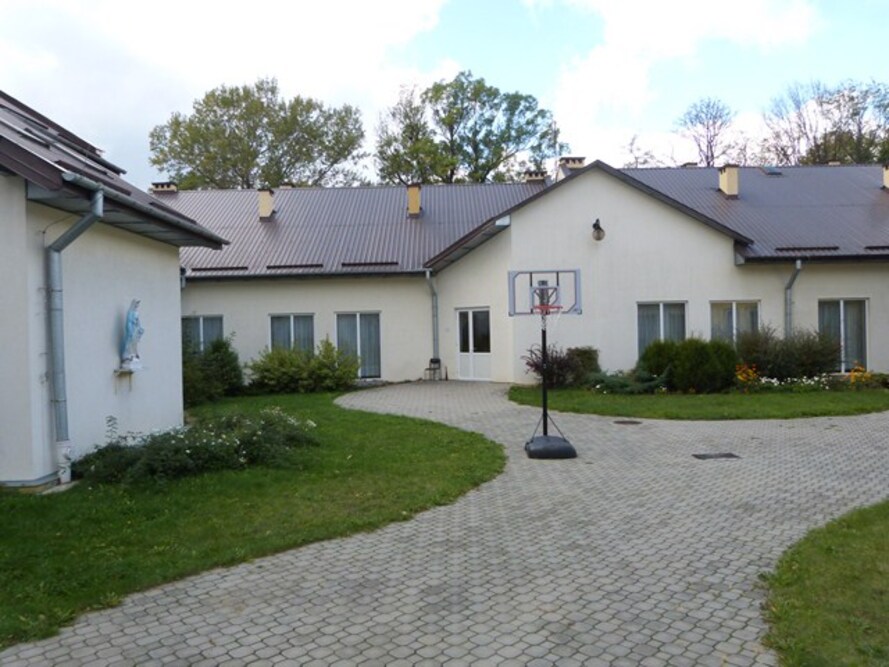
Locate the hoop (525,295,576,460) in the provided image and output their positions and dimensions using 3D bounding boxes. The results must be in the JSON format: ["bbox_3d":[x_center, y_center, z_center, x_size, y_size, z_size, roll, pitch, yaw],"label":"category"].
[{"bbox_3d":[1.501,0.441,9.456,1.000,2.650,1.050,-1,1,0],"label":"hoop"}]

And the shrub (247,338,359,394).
[{"bbox_3d":[-4.671,0.993,21.111,3.550,1.550,2.100,-1,1,0],"label":"shrub"}]

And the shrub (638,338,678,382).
[{"bbox_3d":[6.299,0.863,18.812,1.400,1.400,1.500,-1,1,0],"label":"shrub"}]

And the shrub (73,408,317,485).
[{"bbox_3d":[-3.590,1.570,9.717,3.000,0.600,2.100,-1,1,-18],"label":"shrub"}]

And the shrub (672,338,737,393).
[{"bbox_3d":[7.265,0.851,18.012,1.650,1.400,1.600,-1,1,0],"label":"shrub"}]

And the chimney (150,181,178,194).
[{"bbox_3d":[-12.701,-6.623,29.127,1.200,0.700,0.600,-1,1,0],"label":"chimney"}]

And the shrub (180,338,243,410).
[{"bbox_3d":[-6.574,0.966,18.110,1.850,1.750,1.900,-1,1,0],"label":"shrub"}]

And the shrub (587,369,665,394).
[{"bbox_3d":[5.134,1.294,18.216,2.200,0.600,1.700,-1,1,0],"label":"shrub"}]

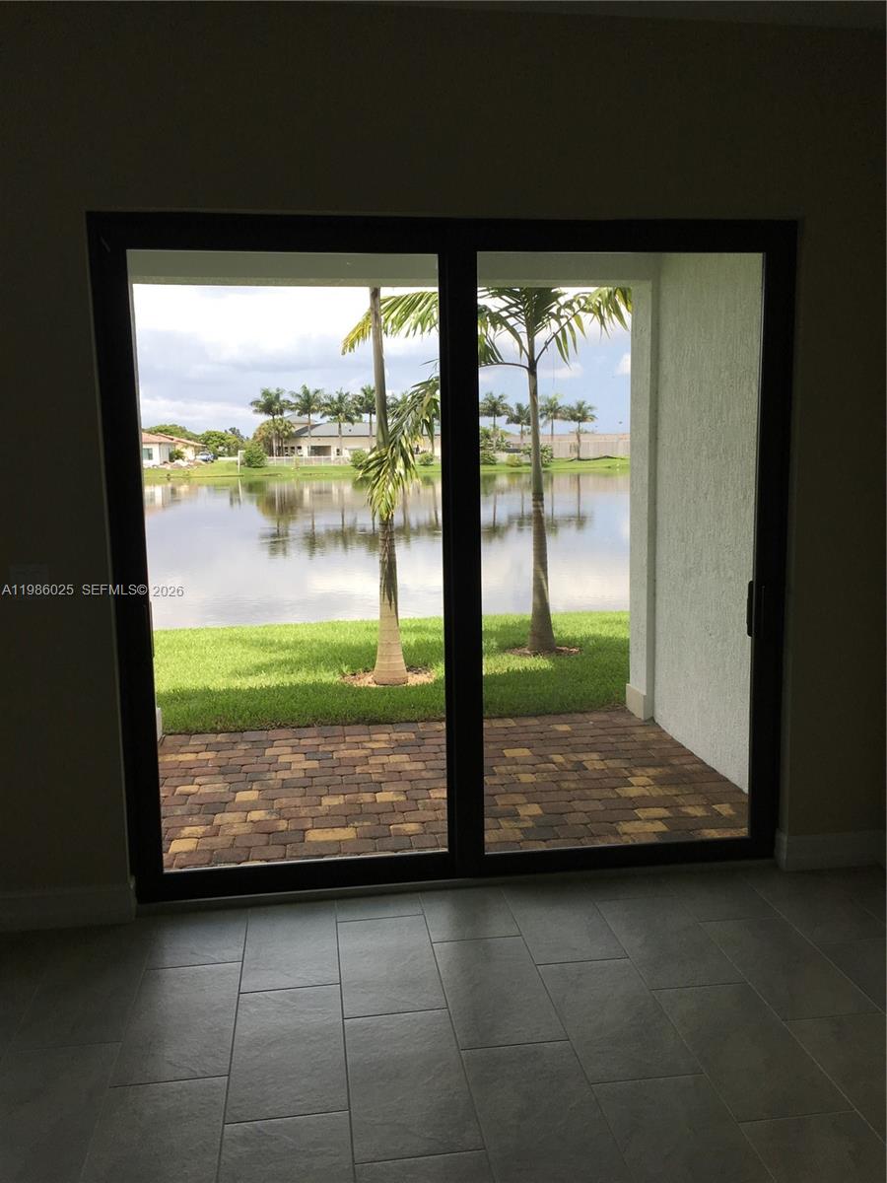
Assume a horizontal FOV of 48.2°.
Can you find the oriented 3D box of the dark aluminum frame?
[{"bbox_3d":[0.067,-0.100,3.664,2.468,2.430,0.130,-2,9,-7],"label":"dark aluminum frame"}]

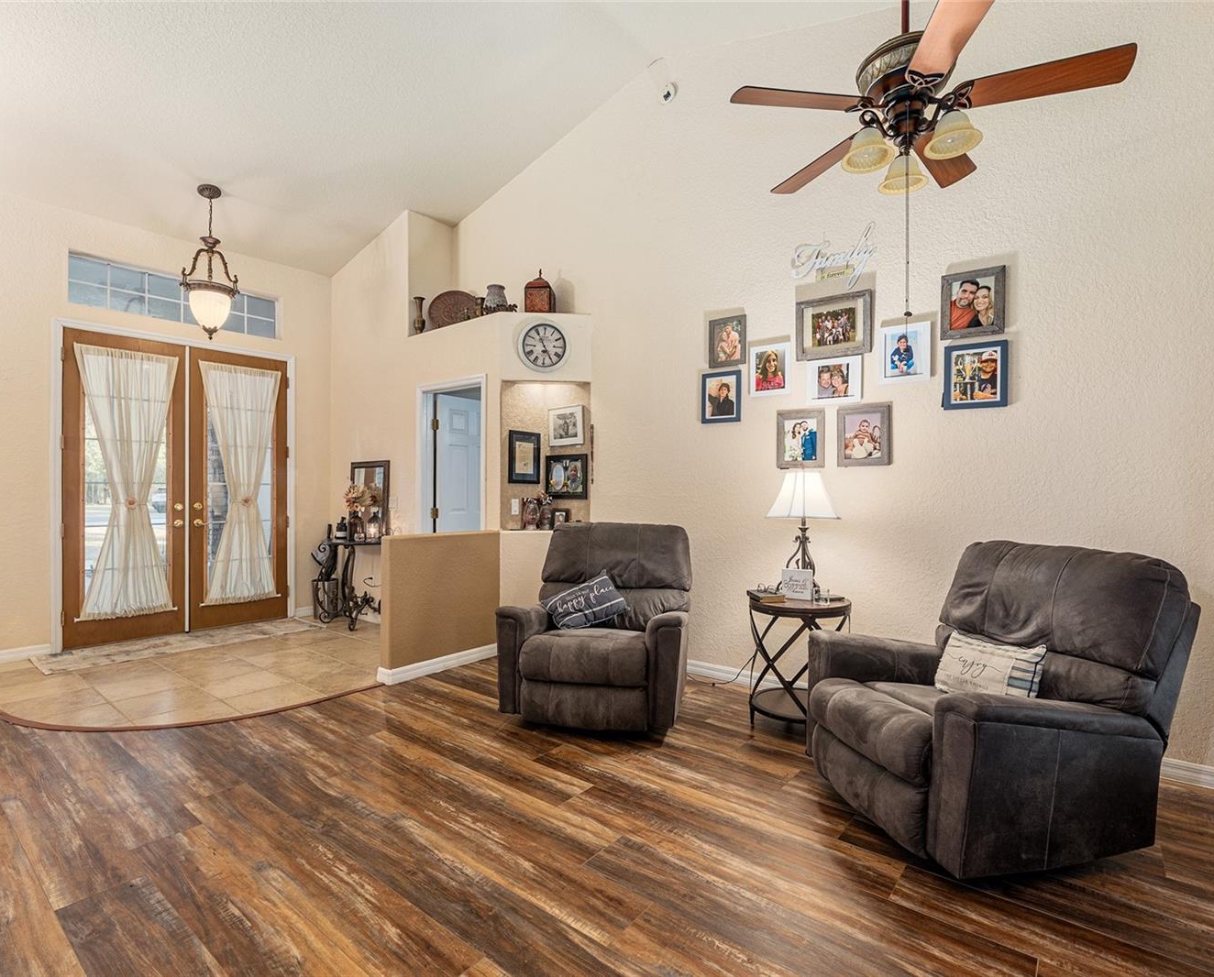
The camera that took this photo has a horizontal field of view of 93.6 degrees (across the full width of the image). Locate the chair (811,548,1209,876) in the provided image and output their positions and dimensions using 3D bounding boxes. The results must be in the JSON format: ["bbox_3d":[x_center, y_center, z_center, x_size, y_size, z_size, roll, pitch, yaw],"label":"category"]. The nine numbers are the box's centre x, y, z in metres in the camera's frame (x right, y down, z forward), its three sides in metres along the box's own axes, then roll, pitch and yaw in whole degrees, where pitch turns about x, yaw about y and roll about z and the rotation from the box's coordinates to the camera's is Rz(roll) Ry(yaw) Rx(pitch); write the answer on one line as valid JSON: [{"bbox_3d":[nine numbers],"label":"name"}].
[{"bbox_3d":[1.478,0.720,2.260,1.050,1.010,0.880,0,0,-12],"label":"chair"}]

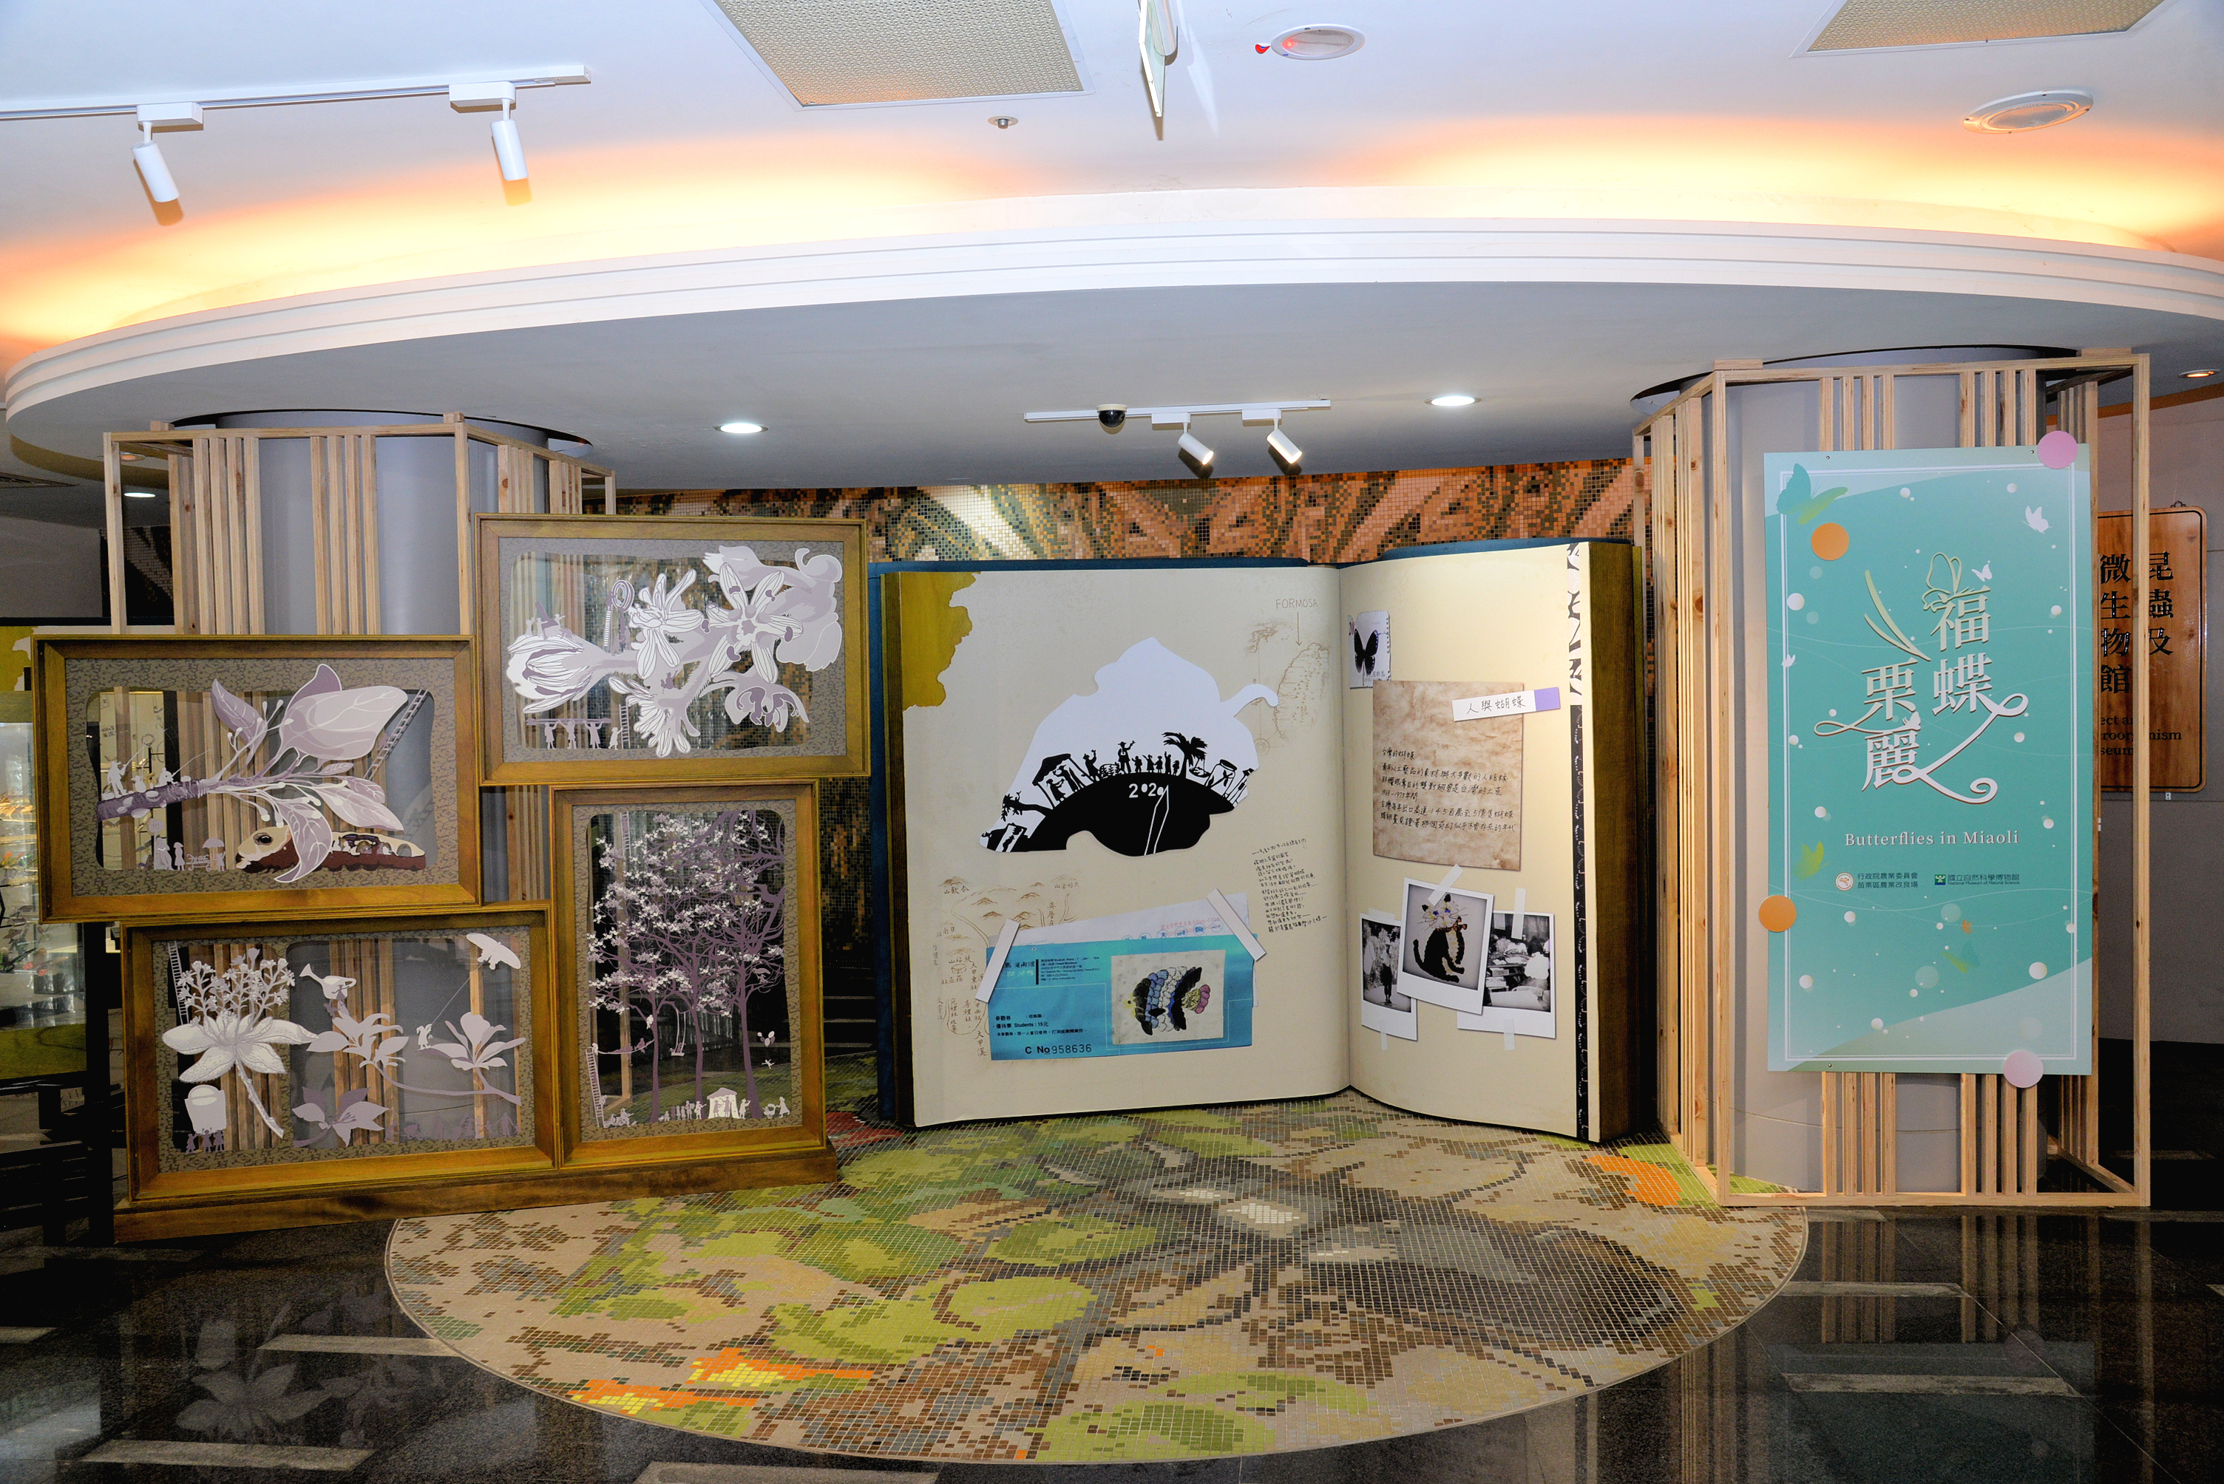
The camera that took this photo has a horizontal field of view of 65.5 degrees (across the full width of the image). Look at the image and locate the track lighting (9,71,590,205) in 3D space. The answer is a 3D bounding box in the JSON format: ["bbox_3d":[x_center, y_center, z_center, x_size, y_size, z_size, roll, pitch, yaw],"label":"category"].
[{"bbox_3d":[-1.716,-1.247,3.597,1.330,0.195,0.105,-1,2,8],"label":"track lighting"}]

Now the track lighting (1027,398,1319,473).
[{"bbox_3d":[0.215,-0.999,5.673,1.000,0.195,0.110,-1,2,8],"label":"track lighting"}]

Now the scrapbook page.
[{"bbox_3d":[0.509,0.340,6.377,2.730,2.020,0.818,-1,2,9],"label":"scrapbook page"}]

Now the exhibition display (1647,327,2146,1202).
[{"bbox_3d":[2.427,0.108,5.571,1.206,2.457,1.170,-1,2,6],"label":"exhibition display"}]

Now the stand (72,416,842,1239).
[{"bbox_3d":[-1.963,0.363,5.377,2.396,2.120,0.320,-1,2,-13],"label":"stand"}]

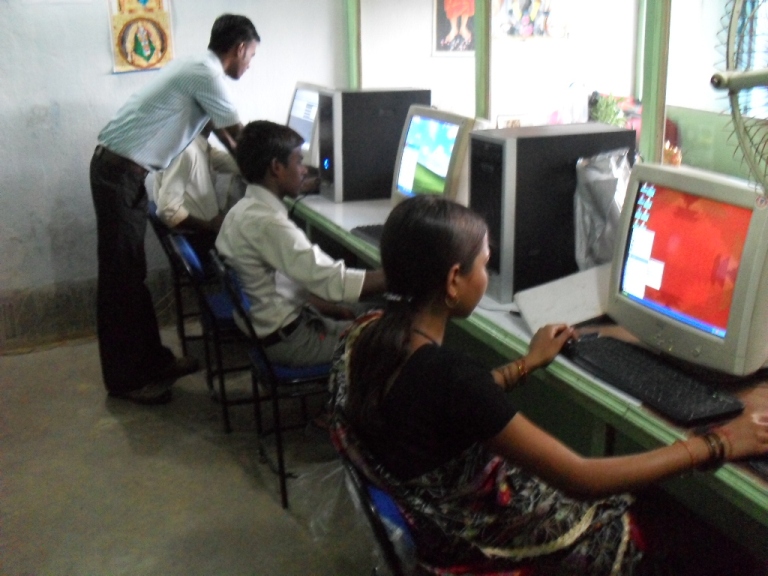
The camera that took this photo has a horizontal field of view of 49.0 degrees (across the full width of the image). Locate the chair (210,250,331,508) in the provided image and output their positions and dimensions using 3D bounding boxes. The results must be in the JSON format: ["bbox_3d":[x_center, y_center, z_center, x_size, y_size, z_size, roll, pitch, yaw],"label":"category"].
[{"bbox_3d":[-0.314,0.233,2.705,0.500,0.850,0.400,-9,19,-22],"label":"chair"}]

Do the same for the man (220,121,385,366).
[{"bbox_3d":[-0.195,0.055,2.679,0.680,1.200,0.480,-8,19,-19],"label":"man"}]

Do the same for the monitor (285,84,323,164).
[{"bbox_3d":[-0.181,-0.736,3.963,0.410,0.410,0.400,1,16,-24],"label":"monitor"}]

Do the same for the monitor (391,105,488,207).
[{"bbox_3d":[0.318,-0.387,2.861,0.410,0.410,0.400,0,16,-26],"label":"monitor"}]

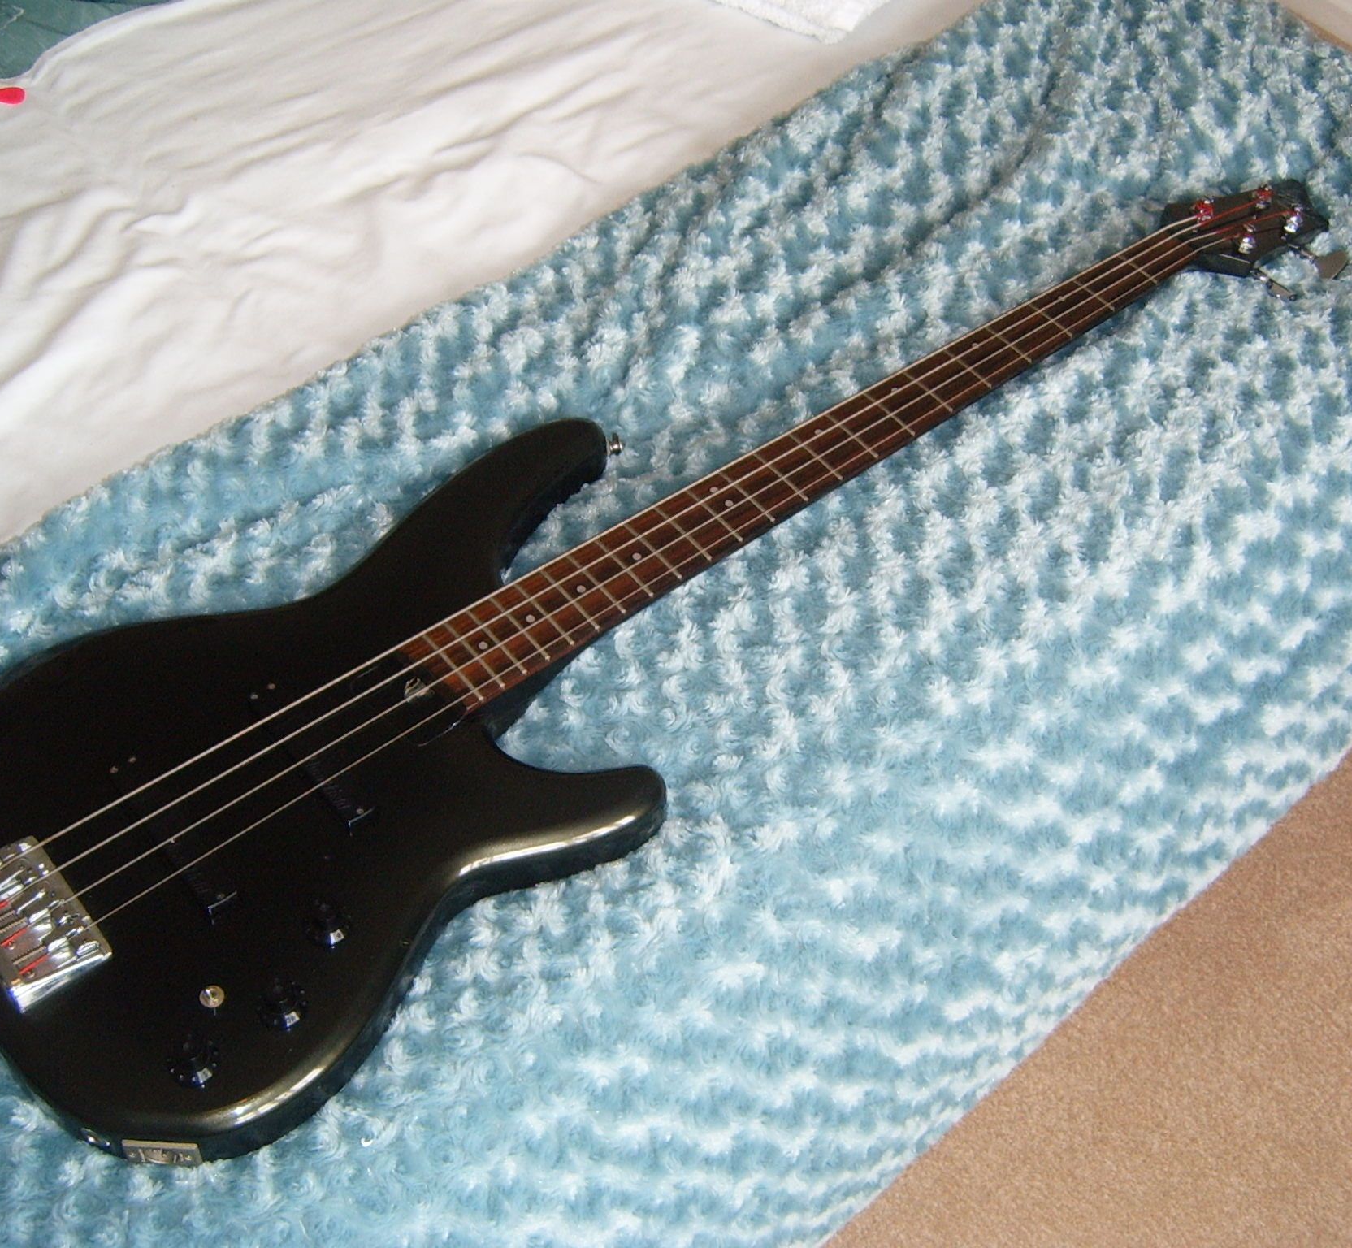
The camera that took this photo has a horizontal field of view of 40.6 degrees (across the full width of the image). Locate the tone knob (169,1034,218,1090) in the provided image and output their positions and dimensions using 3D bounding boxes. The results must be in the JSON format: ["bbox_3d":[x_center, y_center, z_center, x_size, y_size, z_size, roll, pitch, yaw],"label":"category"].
[{"bbox_3d":[-0.225,0.202,0.849,0.023,0.015,0.023,2,51,-3],"label":"tone knob"}]

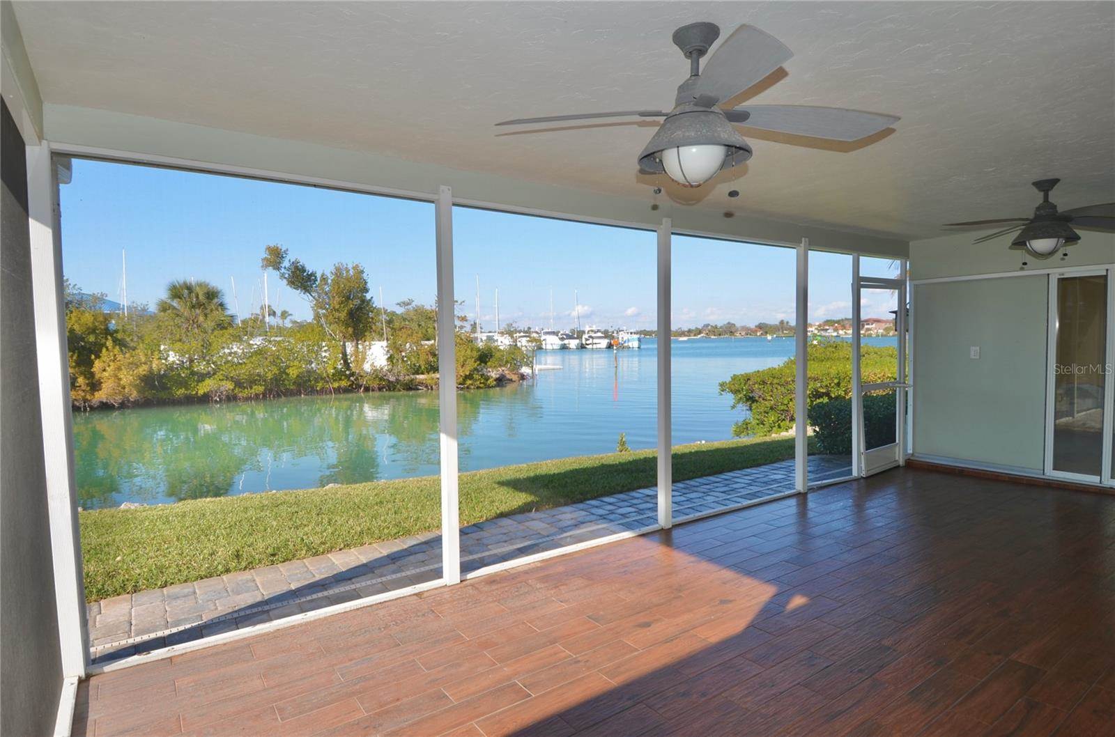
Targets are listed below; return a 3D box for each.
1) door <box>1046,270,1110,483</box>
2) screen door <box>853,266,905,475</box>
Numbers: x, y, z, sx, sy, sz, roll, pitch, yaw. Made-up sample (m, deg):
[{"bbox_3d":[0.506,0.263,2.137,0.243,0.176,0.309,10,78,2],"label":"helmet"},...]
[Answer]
[{"bbox_3d":[4.938,0.078,5.304,0.070,2.006,0.460,-3,4,-37],"label":"door"},{"bbox_3d":[3.540,0.104,6.096,0.930,2.075,0.070,-3,4,-32],"label":"screen door"}]

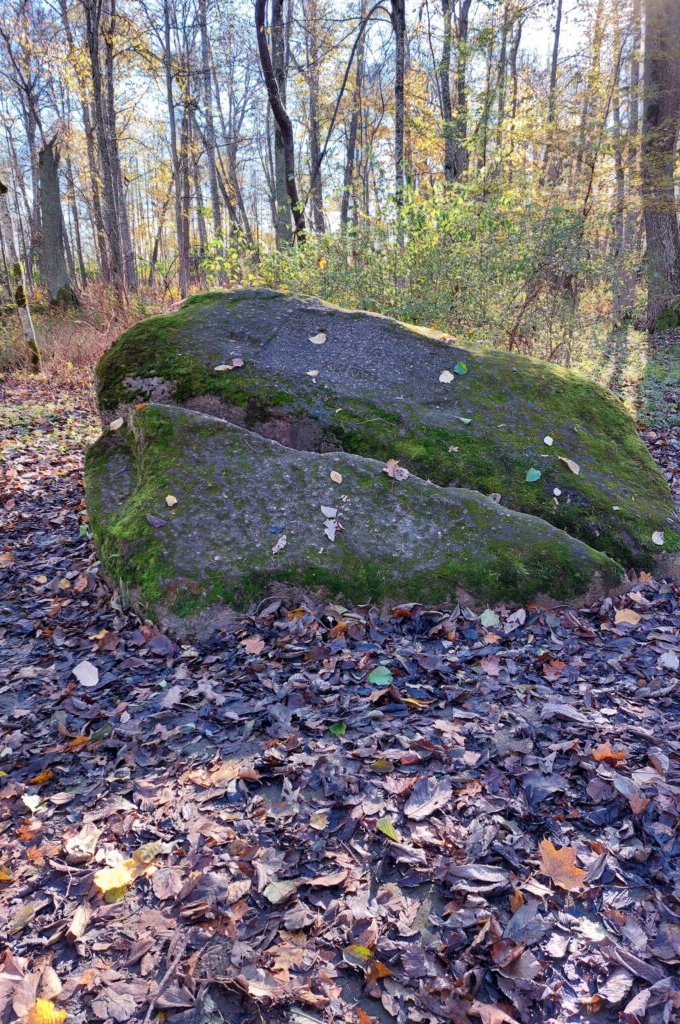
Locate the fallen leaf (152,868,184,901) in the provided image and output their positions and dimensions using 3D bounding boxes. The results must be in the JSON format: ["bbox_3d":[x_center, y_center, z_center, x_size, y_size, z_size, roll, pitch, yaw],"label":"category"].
[{"bbox_3d":[-0.434,0.942,1.796,0.075,0.022,0.095,-7,21,-19],"label":"fallen leaf"}]

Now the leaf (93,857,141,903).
[{"bbox_3d":[-0.568,0.936,1.804,0.118,0.030,0.115,-1,20,0],"label":"leaf"}]

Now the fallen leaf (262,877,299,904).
[{"bbox_3d":[-0.136,0.882,1.651,0.088,0.030,0.060,5,21,14],"label":"fallen leaf"}]

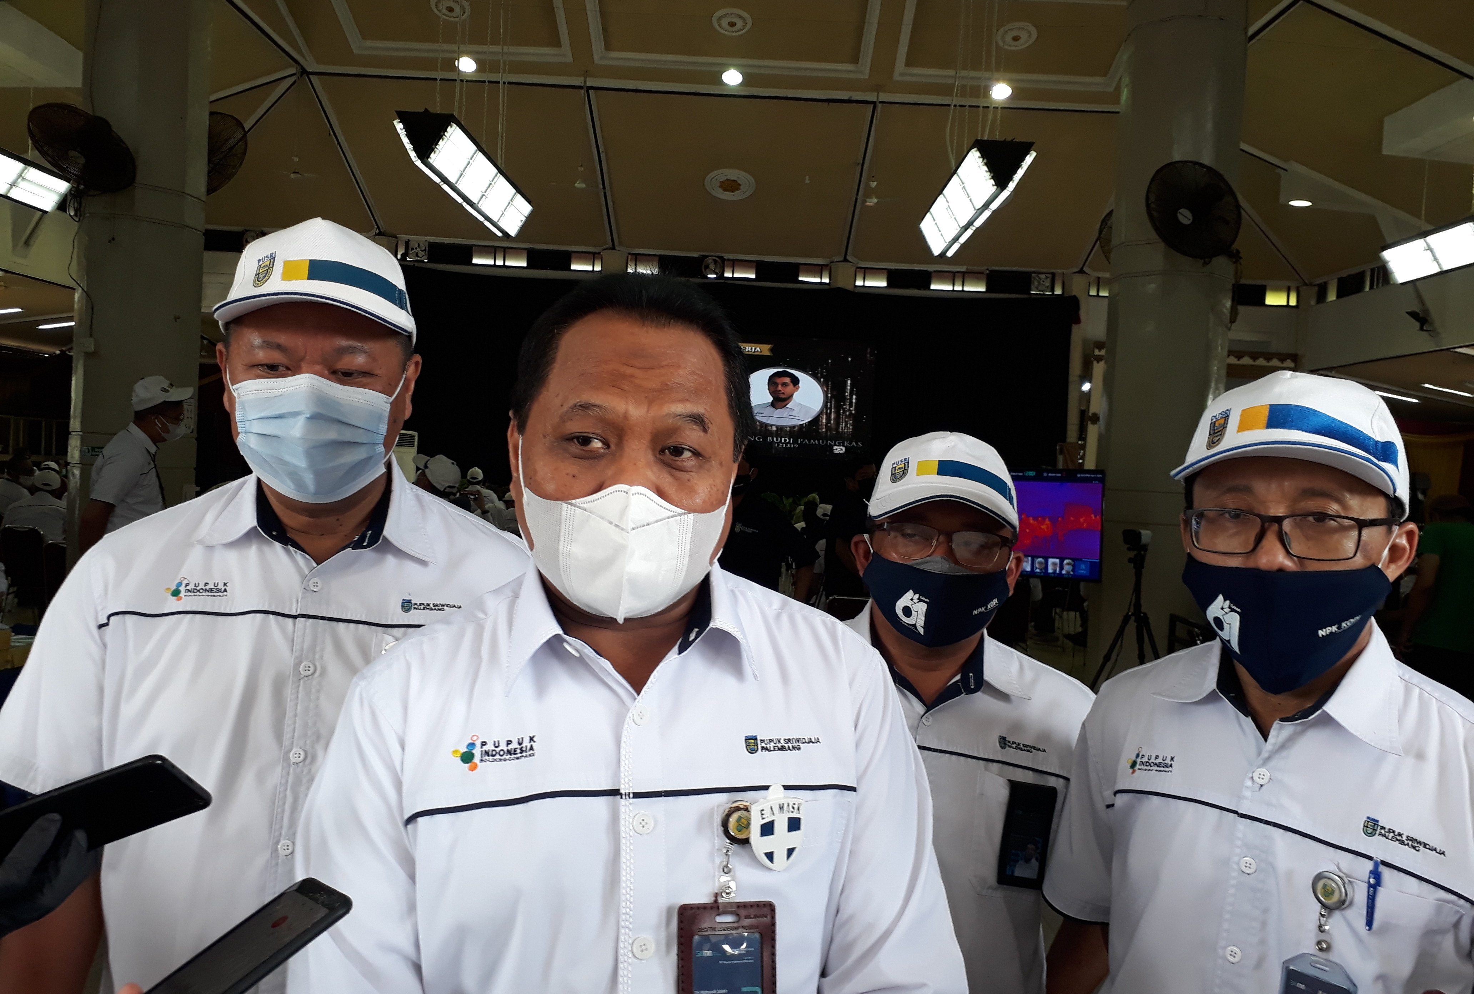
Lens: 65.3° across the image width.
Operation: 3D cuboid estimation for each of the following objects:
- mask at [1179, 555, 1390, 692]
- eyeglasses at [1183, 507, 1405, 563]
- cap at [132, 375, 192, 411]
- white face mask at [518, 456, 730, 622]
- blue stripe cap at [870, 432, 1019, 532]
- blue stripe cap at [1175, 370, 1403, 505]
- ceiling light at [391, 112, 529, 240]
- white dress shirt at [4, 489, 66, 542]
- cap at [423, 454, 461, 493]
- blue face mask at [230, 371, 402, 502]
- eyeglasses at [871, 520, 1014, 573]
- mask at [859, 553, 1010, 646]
[{"bbox_3d":[0.455,0.100,0.966,0.152,0.112,0.100,2,0,32],"label":"mask"},{"bbox_3d":[0.477,0.030,0.995,0.142,0.042,0.145,2,0,32],"label":"eyeglasses"},{"bbox_3d":[-2.551,-0.457,5.100,0.270,0.135,0.172,-11,3,-6],"label":"cap"},{"bbox_3d":[-0.081,0.032,0.819,0.150,0.110,0.100,4,2,-9],"label":"white face mask"},{"bbox_3d":[0.236,-0.013,1.313,0.172,0.125,0.265,7,2,10],"label":"blue stripe cap"},{"bbox_3d":[0.484,-0.046,0.999,0.172,0.128,0.265,2,0,32],"label":"blue stripe cap"},{"bbox_3d":[-3.544,-4.194,15.476,0.719,0.607,4.554,3,2,1],"label":"ceiling light"},{"bbox_3d":[-4.696,0.265,7.900,0.500,0.640,0.280,3,2,2],"label":"white dress shirt"},{"bbox_3d":[-1.494,-0.118,5.750,0.172,0.135,0.270,1,28,-48],"label":"cap"},{"bbox_3d":[-0.370,-0.055,1.011,0.140,0.112,0.100,2,2,-17],"label":"blue face mask"},{"bbox_3d":[0.232,0.055,1.310,0.142,0.042,0.145,7,2,10],"label":"eyeglasses"},{"bbox_3d":[0.220,0.111,1.277,0.152,0.102,0.100,7,2,10],"label":"mask"}]

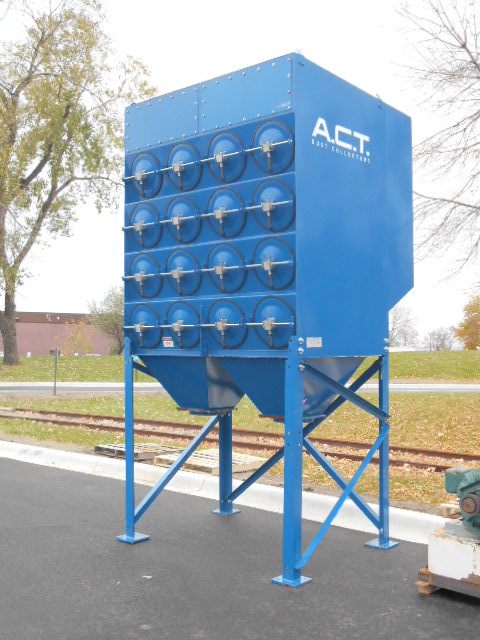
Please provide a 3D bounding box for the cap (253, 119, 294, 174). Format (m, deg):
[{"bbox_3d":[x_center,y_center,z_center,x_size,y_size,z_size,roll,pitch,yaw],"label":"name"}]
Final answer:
[{"bbox_3d":[0.239,-1.377,6.048,0.432,0.432,0.100,-2,-3,41],"label":"cap"}]

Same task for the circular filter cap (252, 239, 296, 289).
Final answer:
[{"bbox_3d":[0.233,-0.413,5.607,0.399,0.399,0.090,-2,-2,40],"label":"circular filter cap"}]

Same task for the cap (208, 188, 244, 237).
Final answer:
[{"bbox_3d":[-0.140,-0.897,6.357,0.432,0.432,0.100,-2,-3,41],"label":"cap"}]

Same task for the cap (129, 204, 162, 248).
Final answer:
[{"bbox_3d":[-0.823,-0.808,6.506,0.399,0.399,0.090,-2,-2,40],"label":"cap"}]

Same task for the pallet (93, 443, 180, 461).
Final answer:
[{"bbox_3d":[-1.421,1.903,11.011,1.000,0.120,0.980,-2,-3,43],"label":"pallet"}]

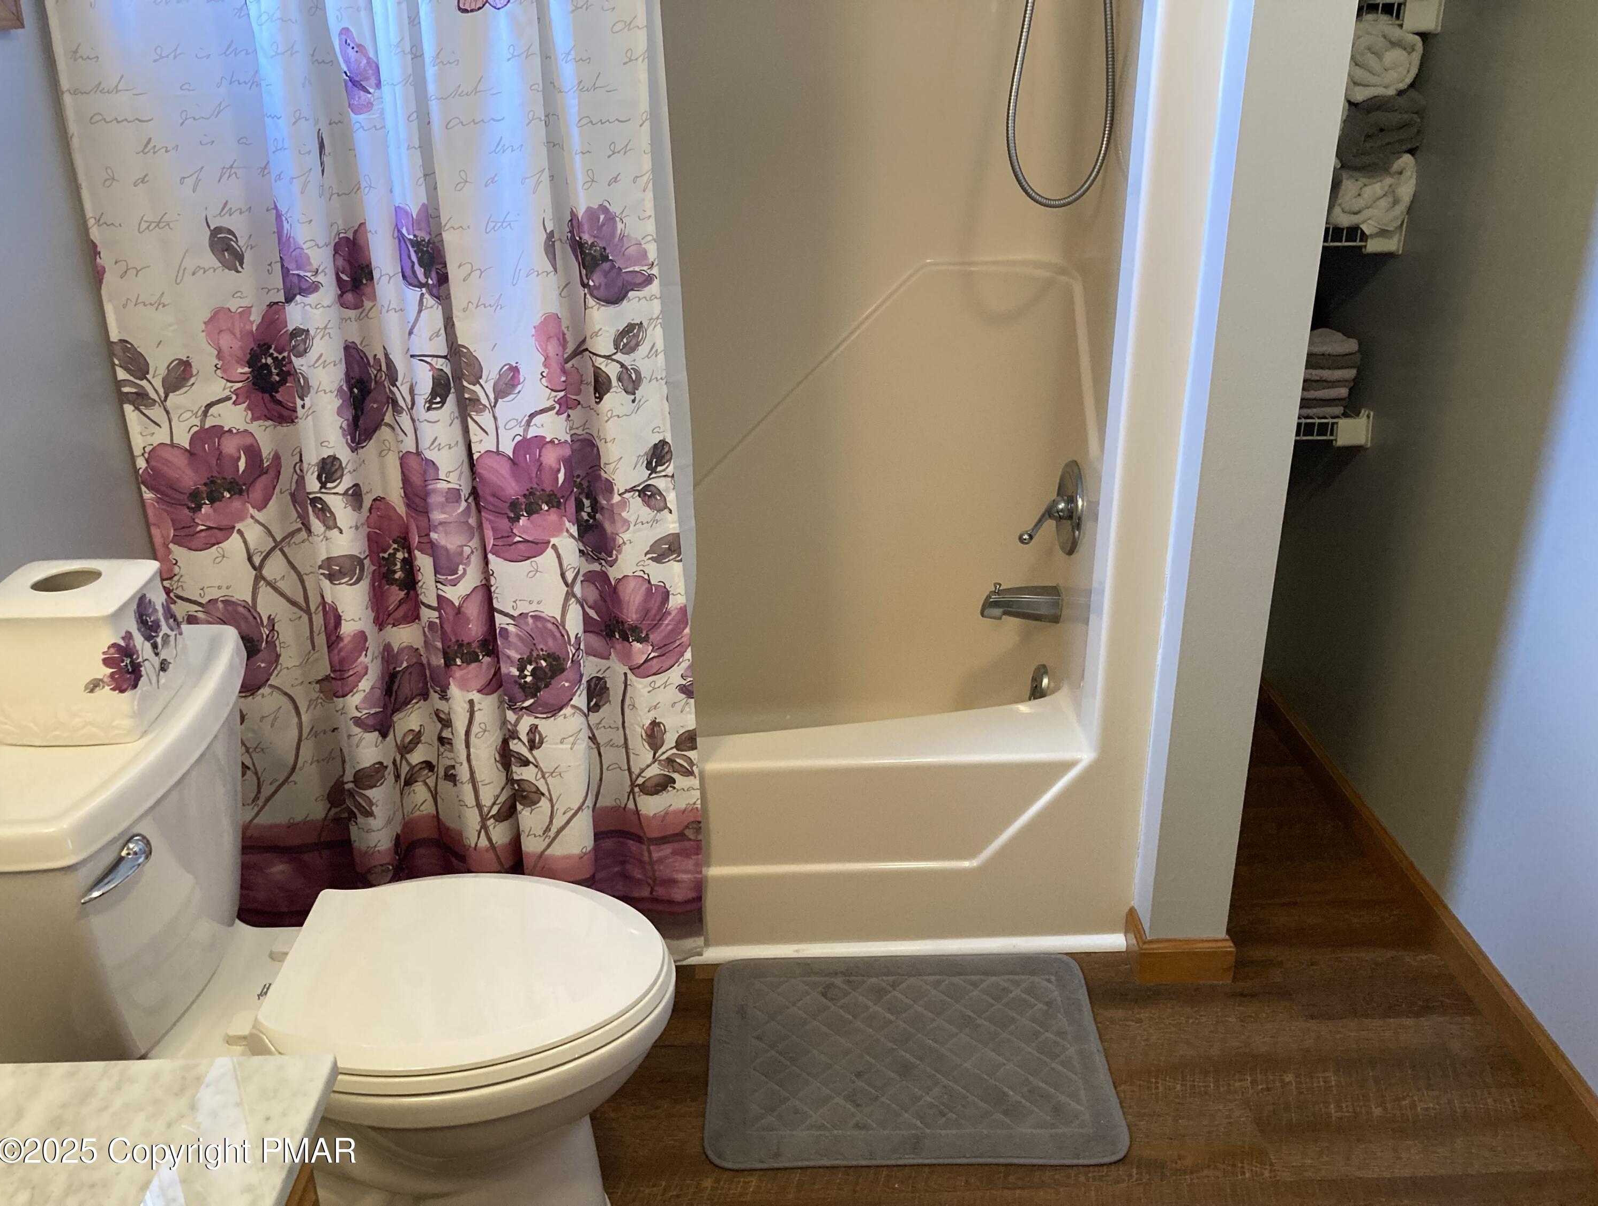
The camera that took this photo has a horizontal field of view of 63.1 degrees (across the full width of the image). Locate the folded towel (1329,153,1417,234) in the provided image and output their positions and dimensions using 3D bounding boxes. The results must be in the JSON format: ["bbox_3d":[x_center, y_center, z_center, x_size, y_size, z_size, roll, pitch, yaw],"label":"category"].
[{"bbox_3d":[0.972,-0.749,2.328,0.138,0.120,0.270,-1,23,-1],"label":"folded towel"}]

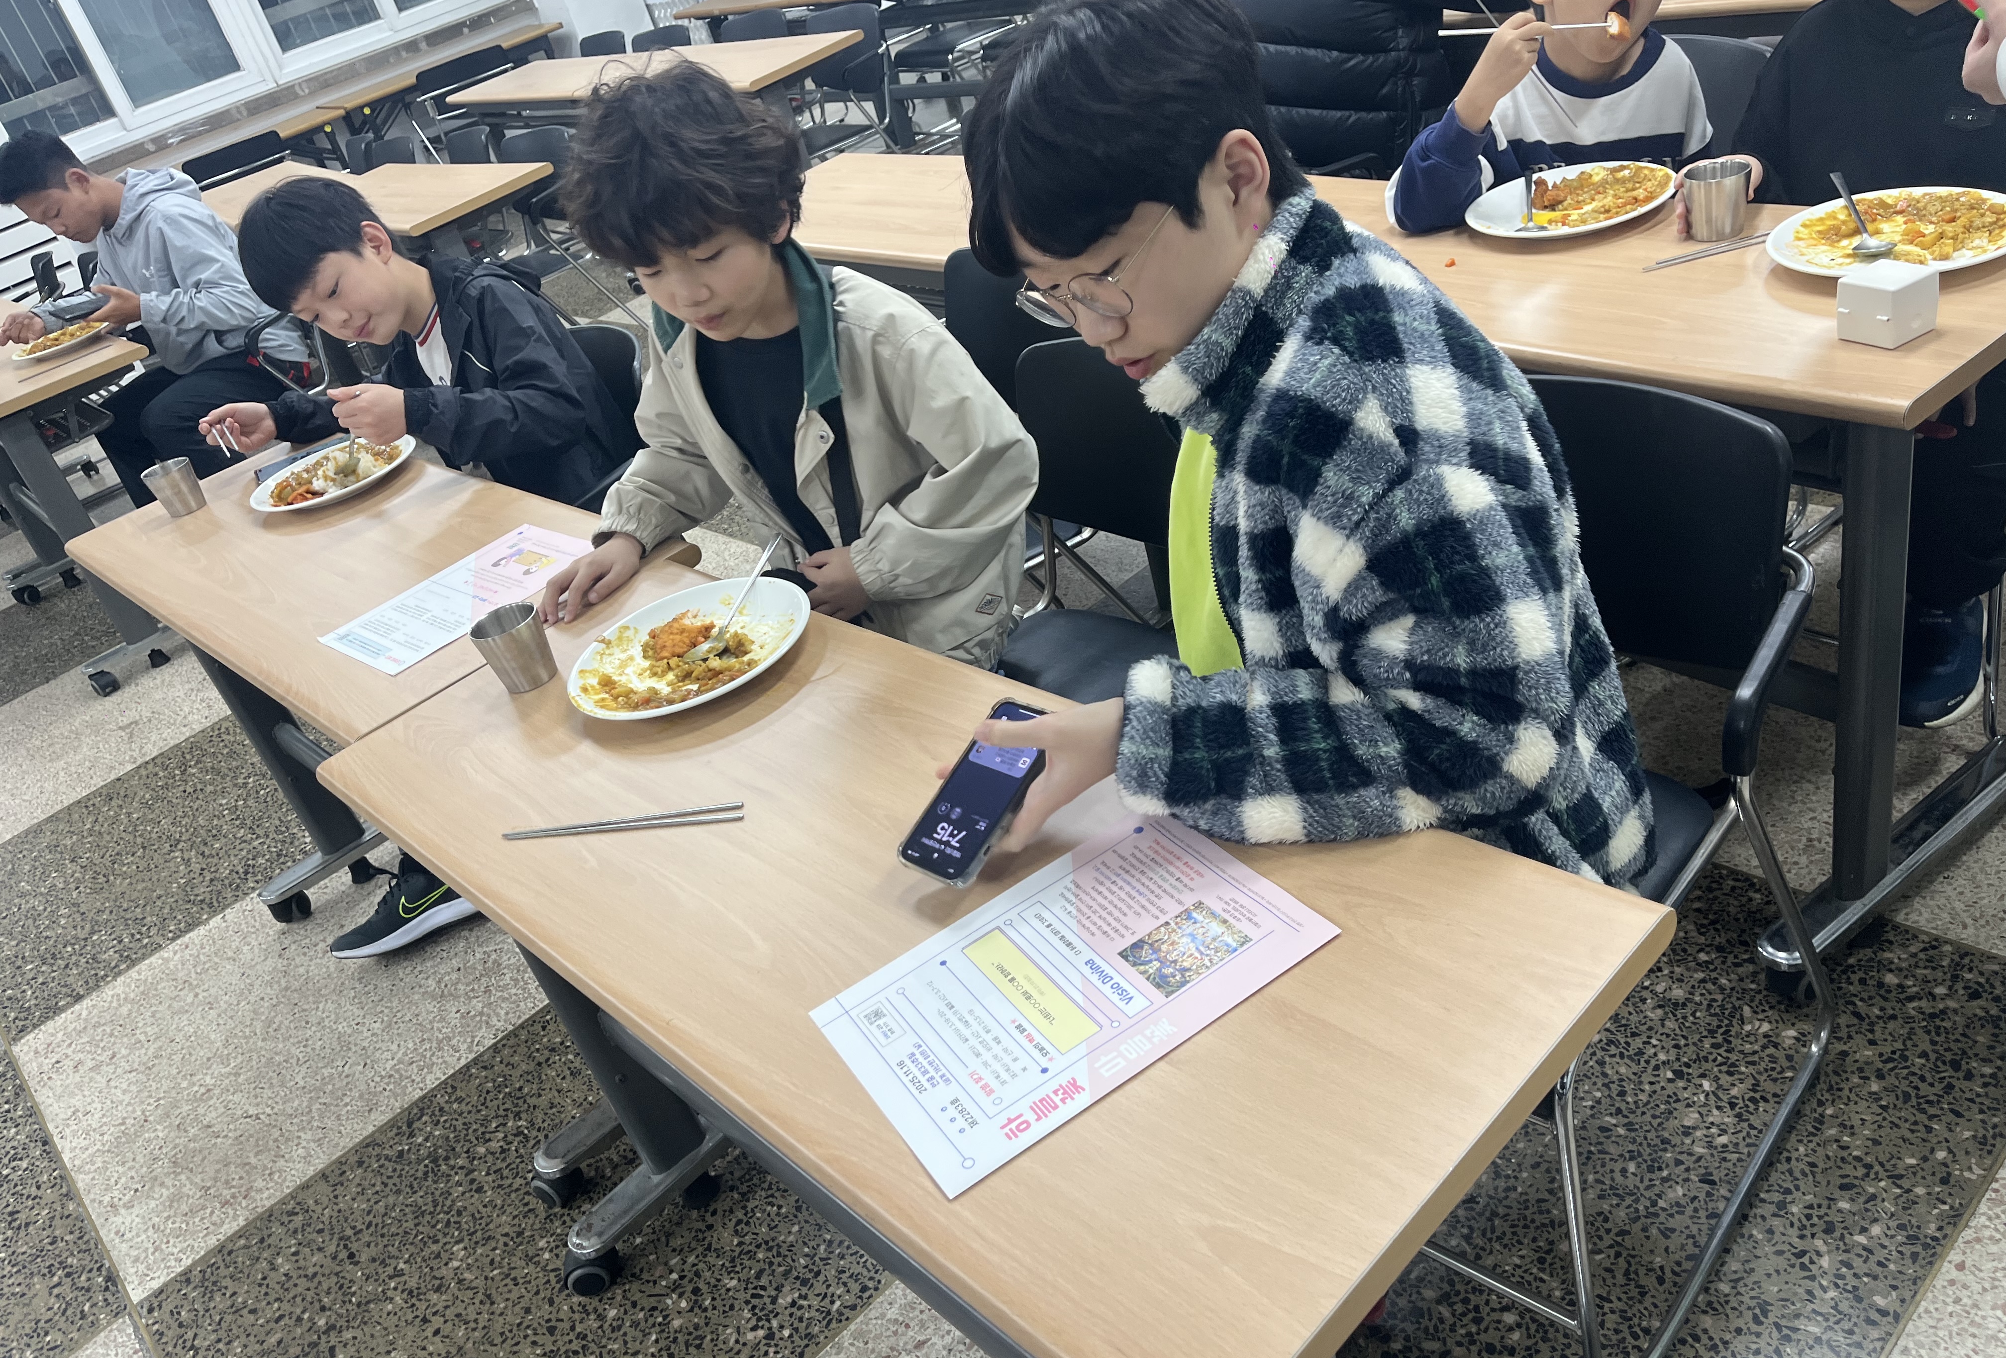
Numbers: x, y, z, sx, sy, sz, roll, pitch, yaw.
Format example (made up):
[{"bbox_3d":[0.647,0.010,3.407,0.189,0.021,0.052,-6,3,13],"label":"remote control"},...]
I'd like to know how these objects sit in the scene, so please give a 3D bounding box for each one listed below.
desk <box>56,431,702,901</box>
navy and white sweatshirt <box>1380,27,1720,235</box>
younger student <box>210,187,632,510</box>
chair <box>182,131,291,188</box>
[{"bbox_3d":[-0.865,0.118,2.279,1.210,0.720,0.490,18,46,44],"label":"desk"},{"bbox_3d":[0.818,-0.630,2.063,0.420,0.430,0.370,8,40,36],"label":"navy and white sweatshirt"},{"bbox_3d":[-0.885,-0.204,2.423,0.780,1.140,0.620,-32,34,-22],"label":"younger student"},{"bbox_3d":[-3.184,-1.894,6.516,0.540,0.800,0.560,-37,36,-29],"label":"chair"}]

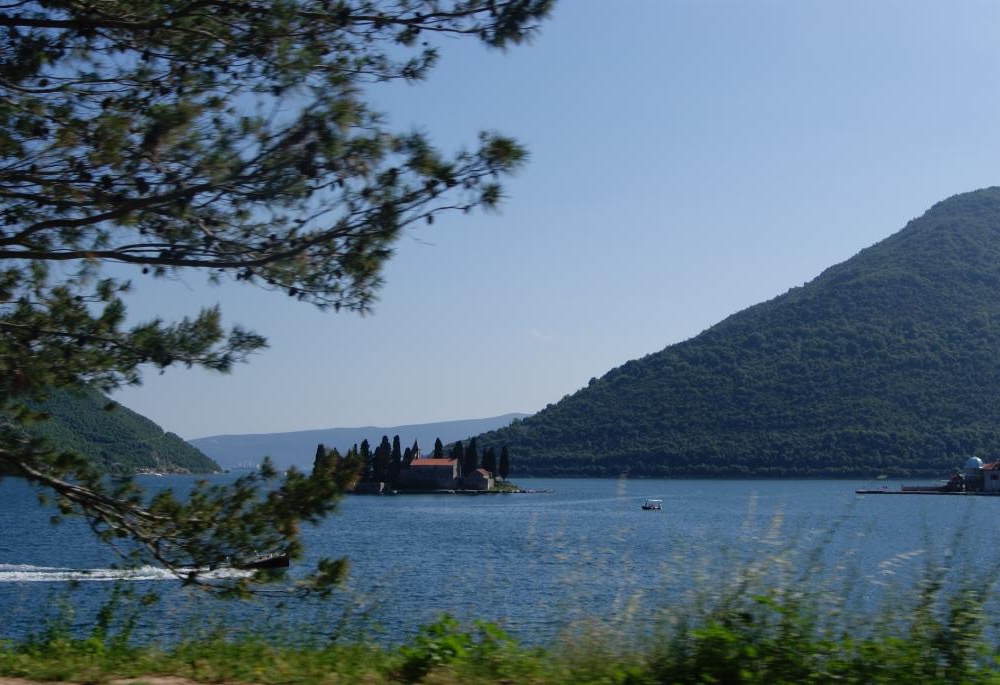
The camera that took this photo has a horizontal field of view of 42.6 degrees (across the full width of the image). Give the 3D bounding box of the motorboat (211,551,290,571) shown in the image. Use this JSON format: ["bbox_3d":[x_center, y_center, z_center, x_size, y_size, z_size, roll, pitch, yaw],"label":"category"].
[{"bbox_3d":[-23.160,20.080,118.000,7.100,1.800,2.400,0,-6,0],"label":"motorboat"}]

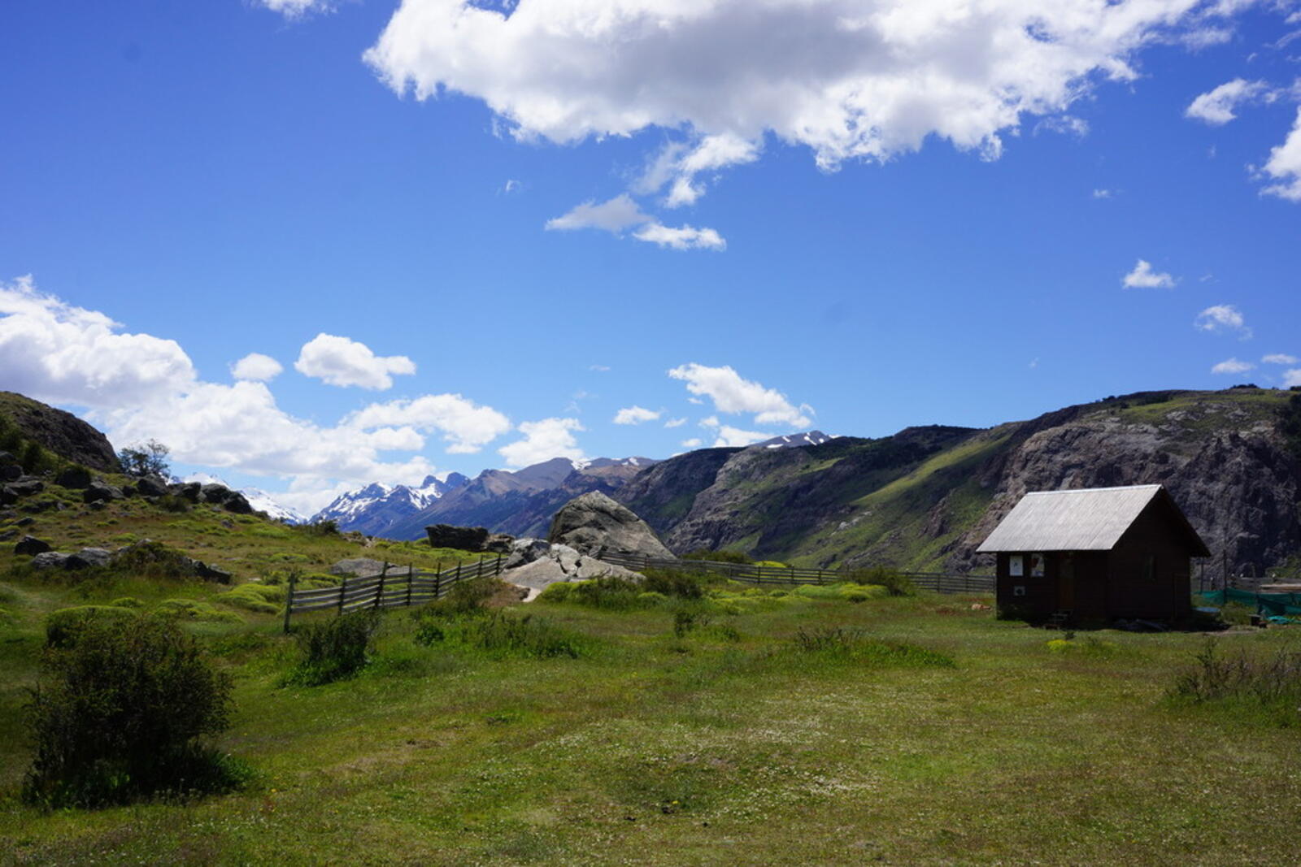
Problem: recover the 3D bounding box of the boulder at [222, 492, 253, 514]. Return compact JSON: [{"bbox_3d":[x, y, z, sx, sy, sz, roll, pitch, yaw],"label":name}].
[{"bbox_3d":[-24.212,4.077,72.000,1.733,1.270,1.473,3,-7,-18],"label":"boulder"}]

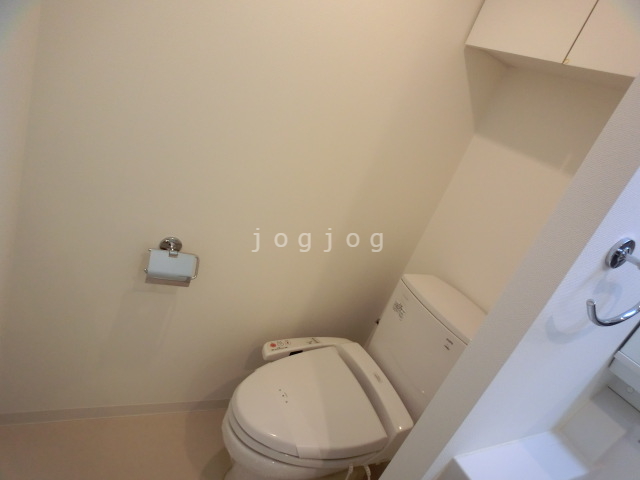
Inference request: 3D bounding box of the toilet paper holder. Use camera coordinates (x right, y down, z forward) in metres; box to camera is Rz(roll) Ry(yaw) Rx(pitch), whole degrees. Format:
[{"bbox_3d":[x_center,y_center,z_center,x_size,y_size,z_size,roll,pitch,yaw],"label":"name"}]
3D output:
[{"bbox_3d":[-0.438,0.065,1.148,0.138,0.117,0.080,10,24,-32],"label":"toilet paper holder"}]

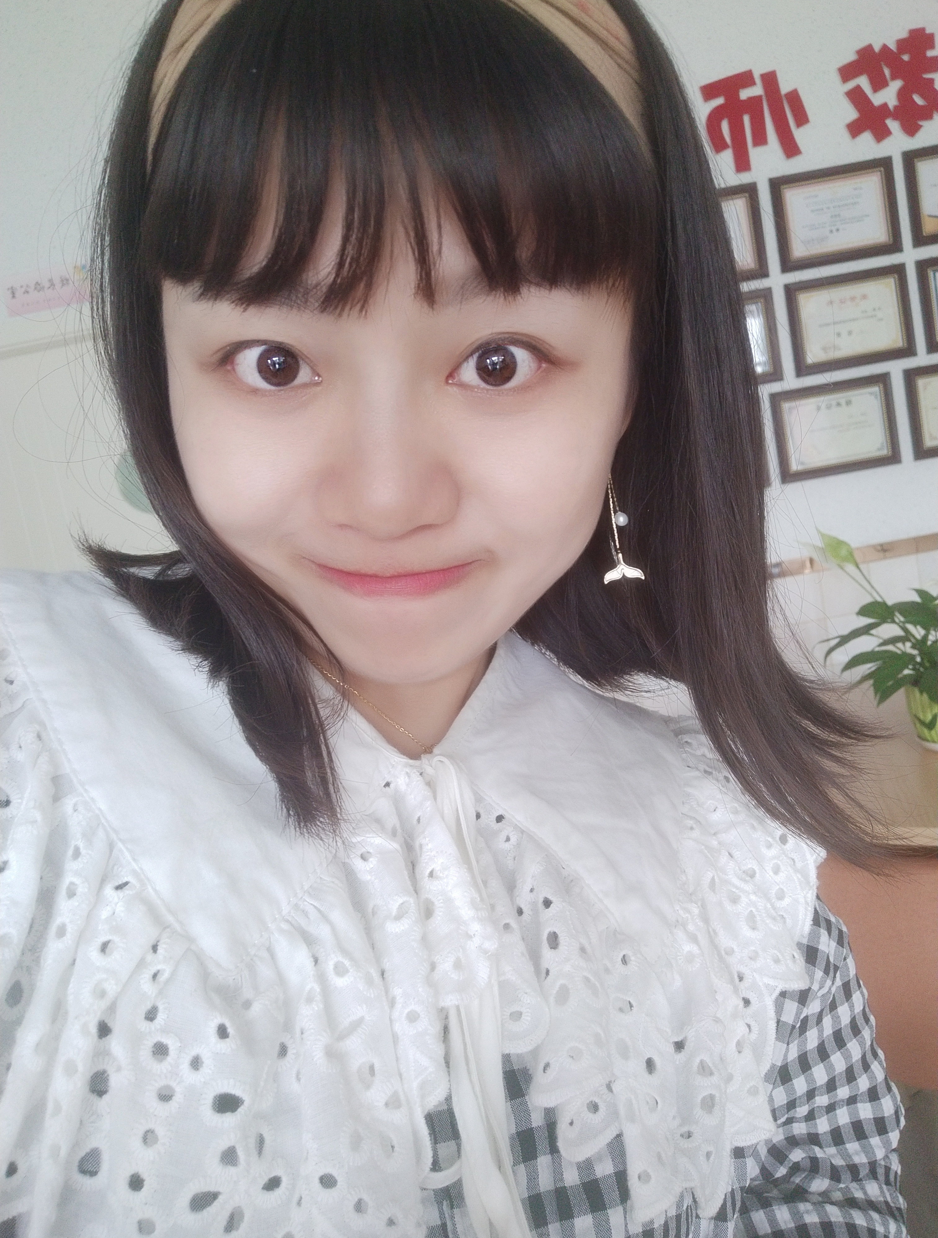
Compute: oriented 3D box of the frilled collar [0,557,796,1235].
[{"bbox_3d":[-0.027,0.106,0.483,0.366,0.243,0.225,1,6,-10],"label":"frilled collar"}]

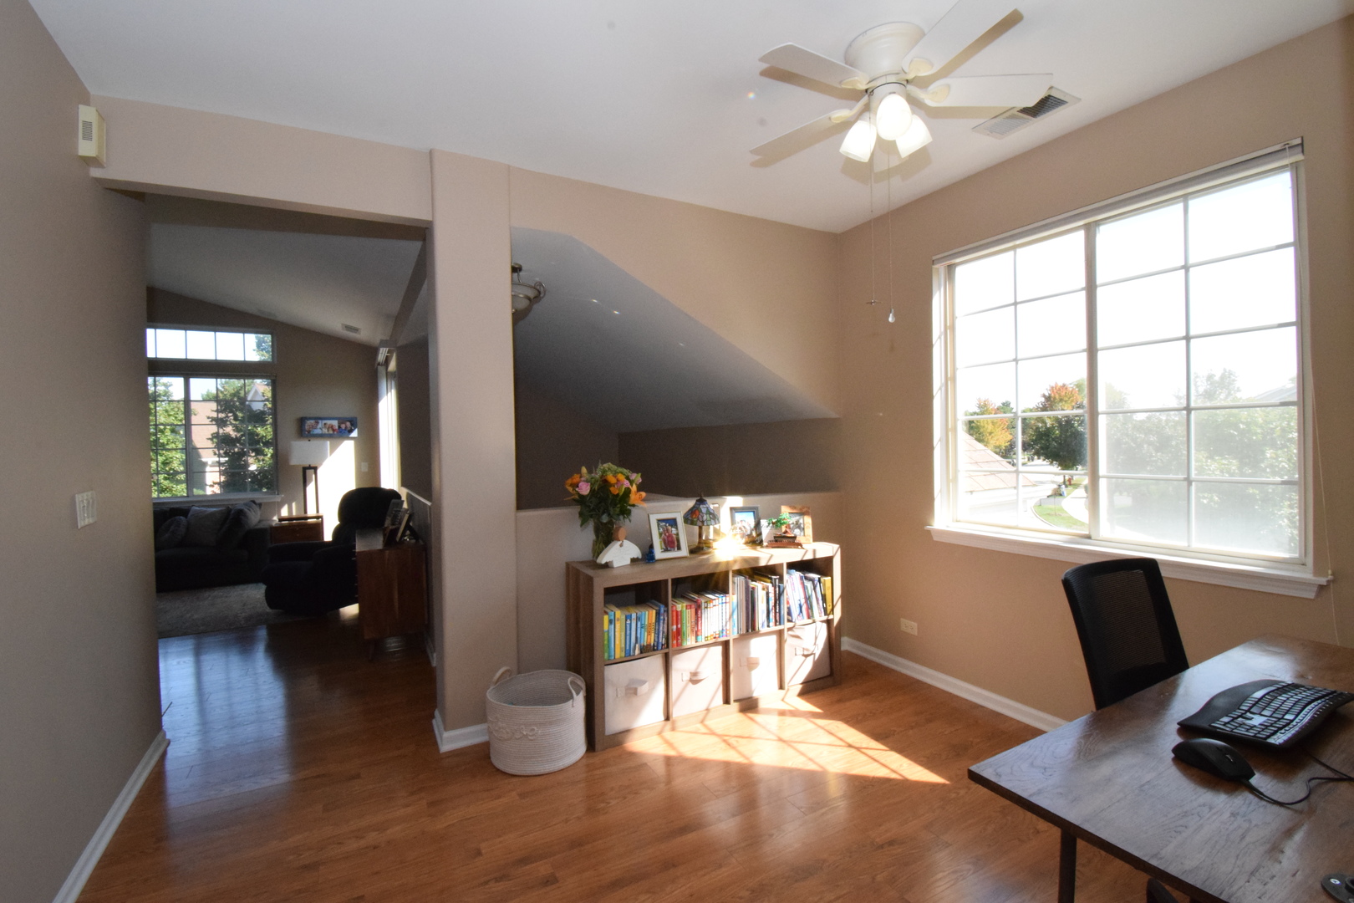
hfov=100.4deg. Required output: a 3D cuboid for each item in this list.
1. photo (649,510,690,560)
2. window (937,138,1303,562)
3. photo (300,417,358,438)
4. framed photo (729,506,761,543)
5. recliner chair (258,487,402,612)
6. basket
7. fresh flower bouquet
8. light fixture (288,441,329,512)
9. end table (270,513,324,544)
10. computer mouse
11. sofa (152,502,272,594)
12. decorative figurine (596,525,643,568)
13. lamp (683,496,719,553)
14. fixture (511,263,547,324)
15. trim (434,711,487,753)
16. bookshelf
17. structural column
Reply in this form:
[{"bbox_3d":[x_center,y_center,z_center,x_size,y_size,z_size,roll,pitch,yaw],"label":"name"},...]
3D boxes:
[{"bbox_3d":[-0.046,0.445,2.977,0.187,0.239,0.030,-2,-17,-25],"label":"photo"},{"bbox_3d":[1.771,-0.309,2.468,0.110,1.400,1.360,-1,1,-28],"label":"window"},{"bbox_3d":[-4.192,-0.287,6.806,0.583,0.240,0.035,-2,1,-28],"label":"photo"},{"bbox_3d":[0.388,0.424,3.182,0.190,0.220,0.070,-1,1,-28],"label":"framed photo"},{"bbox_3d":[-3.019,0.836,4.998,0.840,0.990,0.880,-1,1,24],"label":"recliner chair"},{"bbox_3d":[-0.620,1.169,2.520,0.420,0.310,0.420,-1,1,0],"label":"basket"},{"bbox_3d":[-0.359,0.316,2.860,0.410,0.490,0.370,-2,1,-28],"label":"fresh flower bouquet"},{"bbox_3d":[-4.237,0.321,6.519,0.390,0.870,0.320,-1,1,-28],"label":"light fixture"},{"bbox_3d":[-4.331,1.044,6.471,0.500,0.580,0.500,-1,1,-28],"label":"end table"},{"bbox_3d":[1.042,0.588,1.099,0.117,0.040,0.066,0,2,45],"label":"computer mouse"},{"bbox_3d":[-5.260,0.969,5.486,2.100,0.780,0.950,-2,1,-28],"label":"sofa"},{"bbox_3d":[-0.272,0.455,2.721,0.215,0.190,0.055,-1,1,-34],"label":"decorative figurine"},{"bbox_3d":[0.136,0.388,3.090,0.200,0.325,0.200,-2,1,-28],"label":"lamp"},{"bbox_3d":[-1.017,-0.928,3.389,0.470,0.407,0.470,-2,1,-28],"label":"fixture"},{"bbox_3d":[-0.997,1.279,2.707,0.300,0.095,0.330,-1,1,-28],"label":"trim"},{"bbox_3d":[0.184,0.923,2.971,1.430,0.765,0.395,-1,1,-29],"label":"bookshelf"},{"bbox_3d":[-0.974,-0.028,2.699,0.335,2.640,0.230,-2,1,-29],"label":"structural column"}]

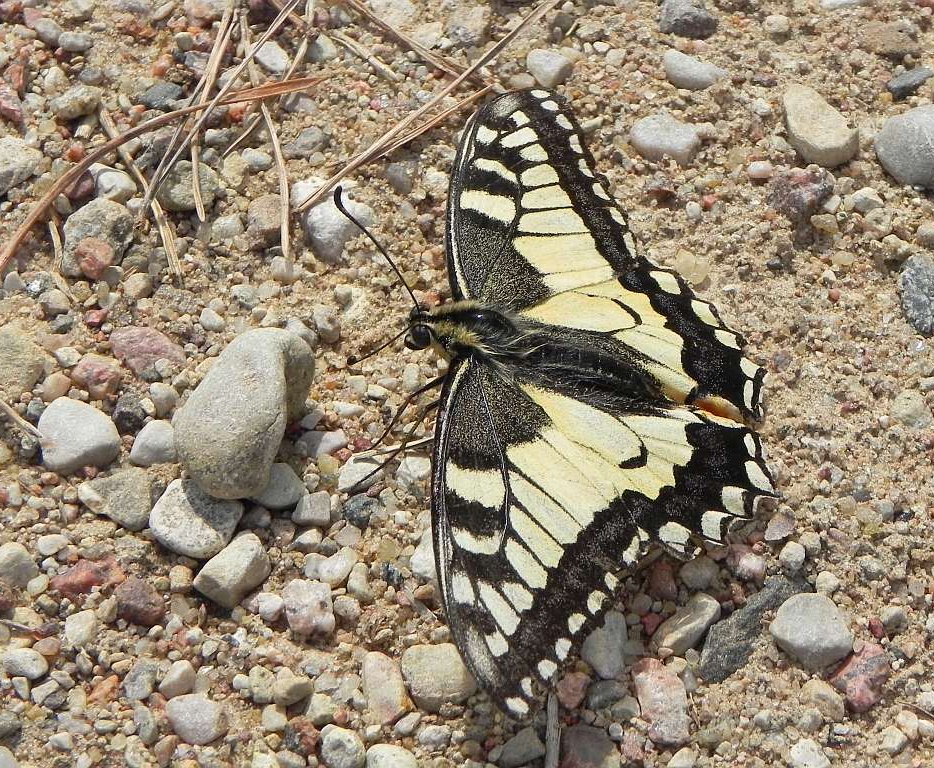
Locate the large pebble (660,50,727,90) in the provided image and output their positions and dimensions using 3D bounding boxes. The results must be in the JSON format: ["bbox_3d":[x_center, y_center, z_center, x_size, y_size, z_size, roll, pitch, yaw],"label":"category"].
[{"bbox_3d":[0.026,-0.036,0.322,0.008,0.004,0.004,20,55,15],"label":"large pebble"}]

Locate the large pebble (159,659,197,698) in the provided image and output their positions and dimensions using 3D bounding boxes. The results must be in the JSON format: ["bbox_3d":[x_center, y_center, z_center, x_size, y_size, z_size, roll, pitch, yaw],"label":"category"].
[{"bbox_3d":[-0.028,0.028,0.268,0.003,0.003,0.004,33,57,24],"label":"large pebble"}]

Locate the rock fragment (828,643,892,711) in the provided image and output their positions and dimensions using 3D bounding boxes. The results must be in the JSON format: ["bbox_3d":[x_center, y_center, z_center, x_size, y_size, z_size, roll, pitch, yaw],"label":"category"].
[{"bbox_3d":[0.039,0.029,0.274,0.005,0.003,0.007,30,58,20],"label":"rock fragment"}]

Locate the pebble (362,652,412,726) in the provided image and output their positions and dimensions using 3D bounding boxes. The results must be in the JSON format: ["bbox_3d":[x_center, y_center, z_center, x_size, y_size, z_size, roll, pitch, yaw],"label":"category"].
[{"bbox_3d":[-0.008,0.030,0.274,0.004,0.003,0.008,-12,54,-9],"label":"pebble"}]

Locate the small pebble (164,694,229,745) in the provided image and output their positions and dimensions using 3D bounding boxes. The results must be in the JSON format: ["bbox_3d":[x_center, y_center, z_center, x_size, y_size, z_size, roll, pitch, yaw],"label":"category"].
[{"bbox_3d":[-0.026,0.032,0.272,0.006,0.003,0.004,20,55,14],"label":"small pebble"}]

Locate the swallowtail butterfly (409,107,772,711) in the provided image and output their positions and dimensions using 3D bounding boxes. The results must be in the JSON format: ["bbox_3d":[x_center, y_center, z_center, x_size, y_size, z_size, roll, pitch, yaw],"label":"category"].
[{"bbox_3d":[0.013,0.000,0.282,0.037,0.013,0.080,10,49,-11],"label":"swallowtail butterfly"}]

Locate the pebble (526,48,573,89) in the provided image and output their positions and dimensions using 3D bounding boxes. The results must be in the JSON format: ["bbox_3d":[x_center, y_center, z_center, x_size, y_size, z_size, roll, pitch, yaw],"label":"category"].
[{"bbox_3d":[0.009,-0.036,0.323,0.005,0.003,0.004,33,60,23],"label":"pebble"}]

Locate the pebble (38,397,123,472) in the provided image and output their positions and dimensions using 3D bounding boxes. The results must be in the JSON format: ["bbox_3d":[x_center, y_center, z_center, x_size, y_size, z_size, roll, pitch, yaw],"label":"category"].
[{"bbox_3d":[-0.040,0.005,0.289,0.009,0.006,0.008,36,60,25],"label":"pebble"}]

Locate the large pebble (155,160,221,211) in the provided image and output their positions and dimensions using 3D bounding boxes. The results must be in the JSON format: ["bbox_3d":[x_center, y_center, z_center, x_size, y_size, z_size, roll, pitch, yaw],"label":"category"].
[{"bbox_3d":[-0.031,-0.022,0.310,0.007,0.005,0.006,10,53,8],"label":"large pebble"}]

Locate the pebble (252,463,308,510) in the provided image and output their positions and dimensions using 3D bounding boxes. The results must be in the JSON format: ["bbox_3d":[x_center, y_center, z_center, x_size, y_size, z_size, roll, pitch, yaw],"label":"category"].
[{"bbox_3d":[-0.019,0.010,0.288,0.006,0.003,0.004,10,54,8],"label":"pebble"}]

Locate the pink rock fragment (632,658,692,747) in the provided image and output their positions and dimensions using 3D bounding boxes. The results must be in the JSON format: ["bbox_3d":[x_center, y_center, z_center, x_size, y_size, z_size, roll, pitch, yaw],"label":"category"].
[{"bbox_3d":[0.019,0.031,0.270,0.005,0.004,0.010,-13,53,-10],"label":"pink rock fragment"}]

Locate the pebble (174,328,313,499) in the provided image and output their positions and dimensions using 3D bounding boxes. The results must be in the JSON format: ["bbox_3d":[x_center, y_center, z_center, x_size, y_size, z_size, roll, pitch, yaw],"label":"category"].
[{"bbox_3d":[-0.023,0.003,0.286,0.012,0.012,0.021,17,54,13],"label":"pebble"}]

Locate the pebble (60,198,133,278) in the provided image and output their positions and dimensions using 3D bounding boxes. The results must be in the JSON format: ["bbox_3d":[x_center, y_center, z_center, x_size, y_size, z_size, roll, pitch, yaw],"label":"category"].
[{"bbox_3d":[-0.040,-0.016,0.304,0.008,0.005,0.009,8,50,6],"label":"pebble"}]

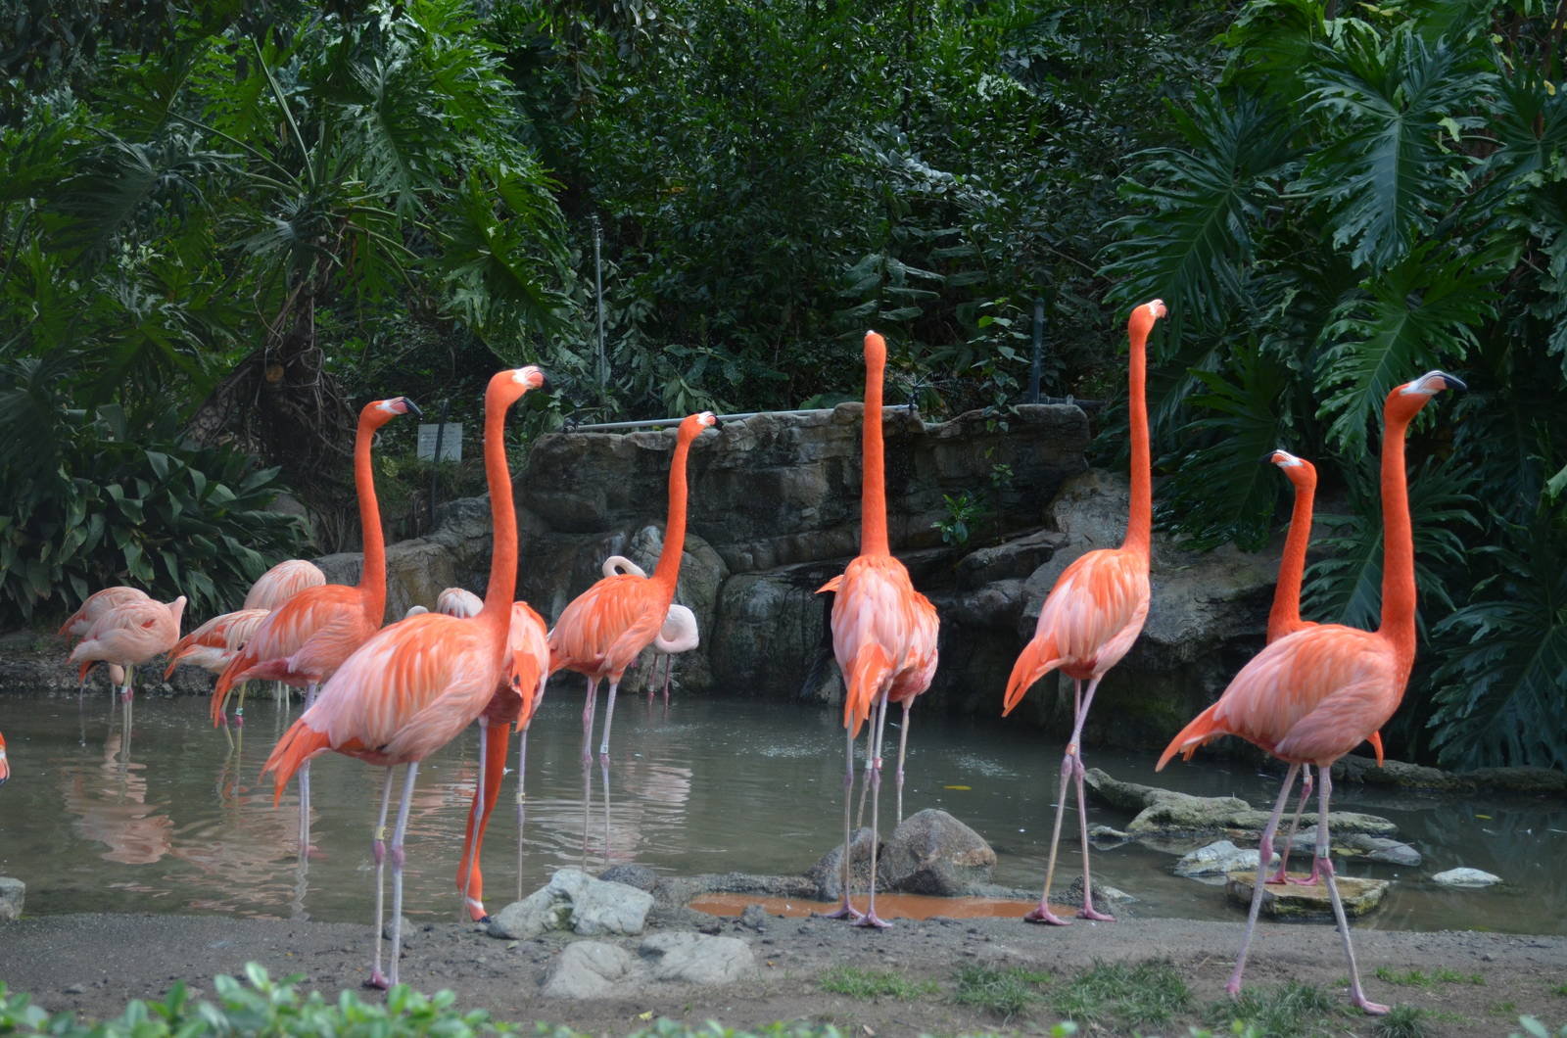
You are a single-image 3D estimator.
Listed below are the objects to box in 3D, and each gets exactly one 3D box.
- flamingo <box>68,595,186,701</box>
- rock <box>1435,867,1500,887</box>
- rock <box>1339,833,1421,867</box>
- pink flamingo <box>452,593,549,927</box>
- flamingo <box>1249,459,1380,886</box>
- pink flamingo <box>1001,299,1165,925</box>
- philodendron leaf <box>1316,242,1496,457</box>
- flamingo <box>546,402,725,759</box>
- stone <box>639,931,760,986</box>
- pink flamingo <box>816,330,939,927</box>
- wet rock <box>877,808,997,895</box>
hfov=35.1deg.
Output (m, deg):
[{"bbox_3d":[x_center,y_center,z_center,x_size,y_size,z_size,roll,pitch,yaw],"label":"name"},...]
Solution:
[{"bbox_3d":[-2.703,0.588,10.200,0.480,0.580,0.250,0,1,-7],"label":"flamingo"},{"bbox_3d":[1.698,0.891,6.150,0.165,0.050,0.120,0,1,0],"label":"rock"},{"bbox_3d":[1.744,0.970,7.250,0.235,0.080,0.190,0,3,0],"label":"rock"},{"bbox_3d":[-0.644,0.576,5.700,0.220,0.750,0.470,0,1,-16],"label":"pink flamingo"},{"bbox_3d":[1.456,0.402,6.750,0.430,1.160,0.240,2,4,25],"label":"flamingo"},{"bbox_3d":[0.710,0.221,5.920,0.500,1.450,0.250,-3,4,-44],"label":"pink flamingo"},{"bbox_3d":[2.237,-0.610,8.900,0.650,0.780,0.360,0,3,9],"label":"philodendron leaf"},{"bbox_3d":[-0.456,0.344,7.350,0.550,1.280,0.270,-2,4,-28],"label":"flamingo"},{"bbox_3d":[-0.172,0.885,4.980,0.235,0.085,0.200,0,1,0],"label":"stone"},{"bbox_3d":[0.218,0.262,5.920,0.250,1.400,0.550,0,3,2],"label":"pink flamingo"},{"bbox_3d":[0.374,0.812,6.030,0.290,0.210,0.240,0,1,0],"label":"wet rock"}]

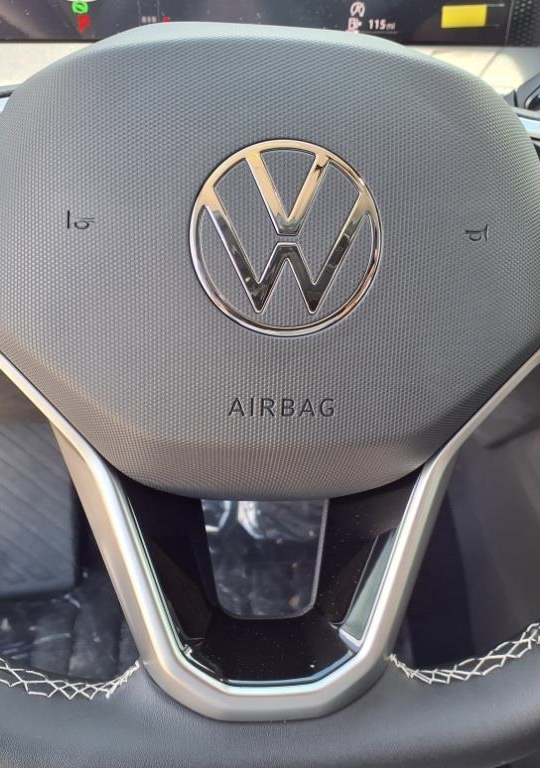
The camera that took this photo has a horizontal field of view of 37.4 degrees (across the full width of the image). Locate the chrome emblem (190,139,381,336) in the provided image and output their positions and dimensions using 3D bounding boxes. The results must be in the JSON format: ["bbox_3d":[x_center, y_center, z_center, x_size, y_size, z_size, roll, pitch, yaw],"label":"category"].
[{"bbox_3d":[0.005,-0.041,0.228,0.055,0.055,0.005,0,4,-7],"label":"chrome emblem"}]

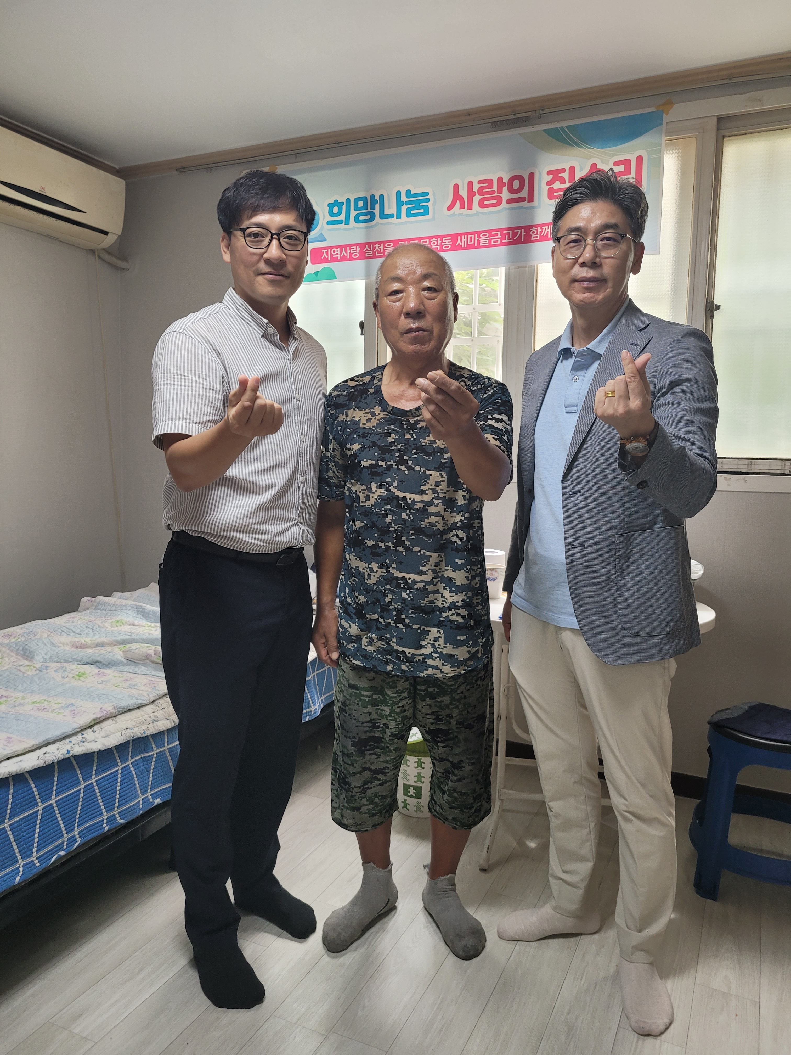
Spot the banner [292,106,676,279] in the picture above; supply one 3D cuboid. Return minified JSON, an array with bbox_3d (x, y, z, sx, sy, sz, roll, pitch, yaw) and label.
[{"bbox_3d":[0.181,-1.128,2.804,1.454,0.437,0.020,4,7,25],"label":"banner"}]

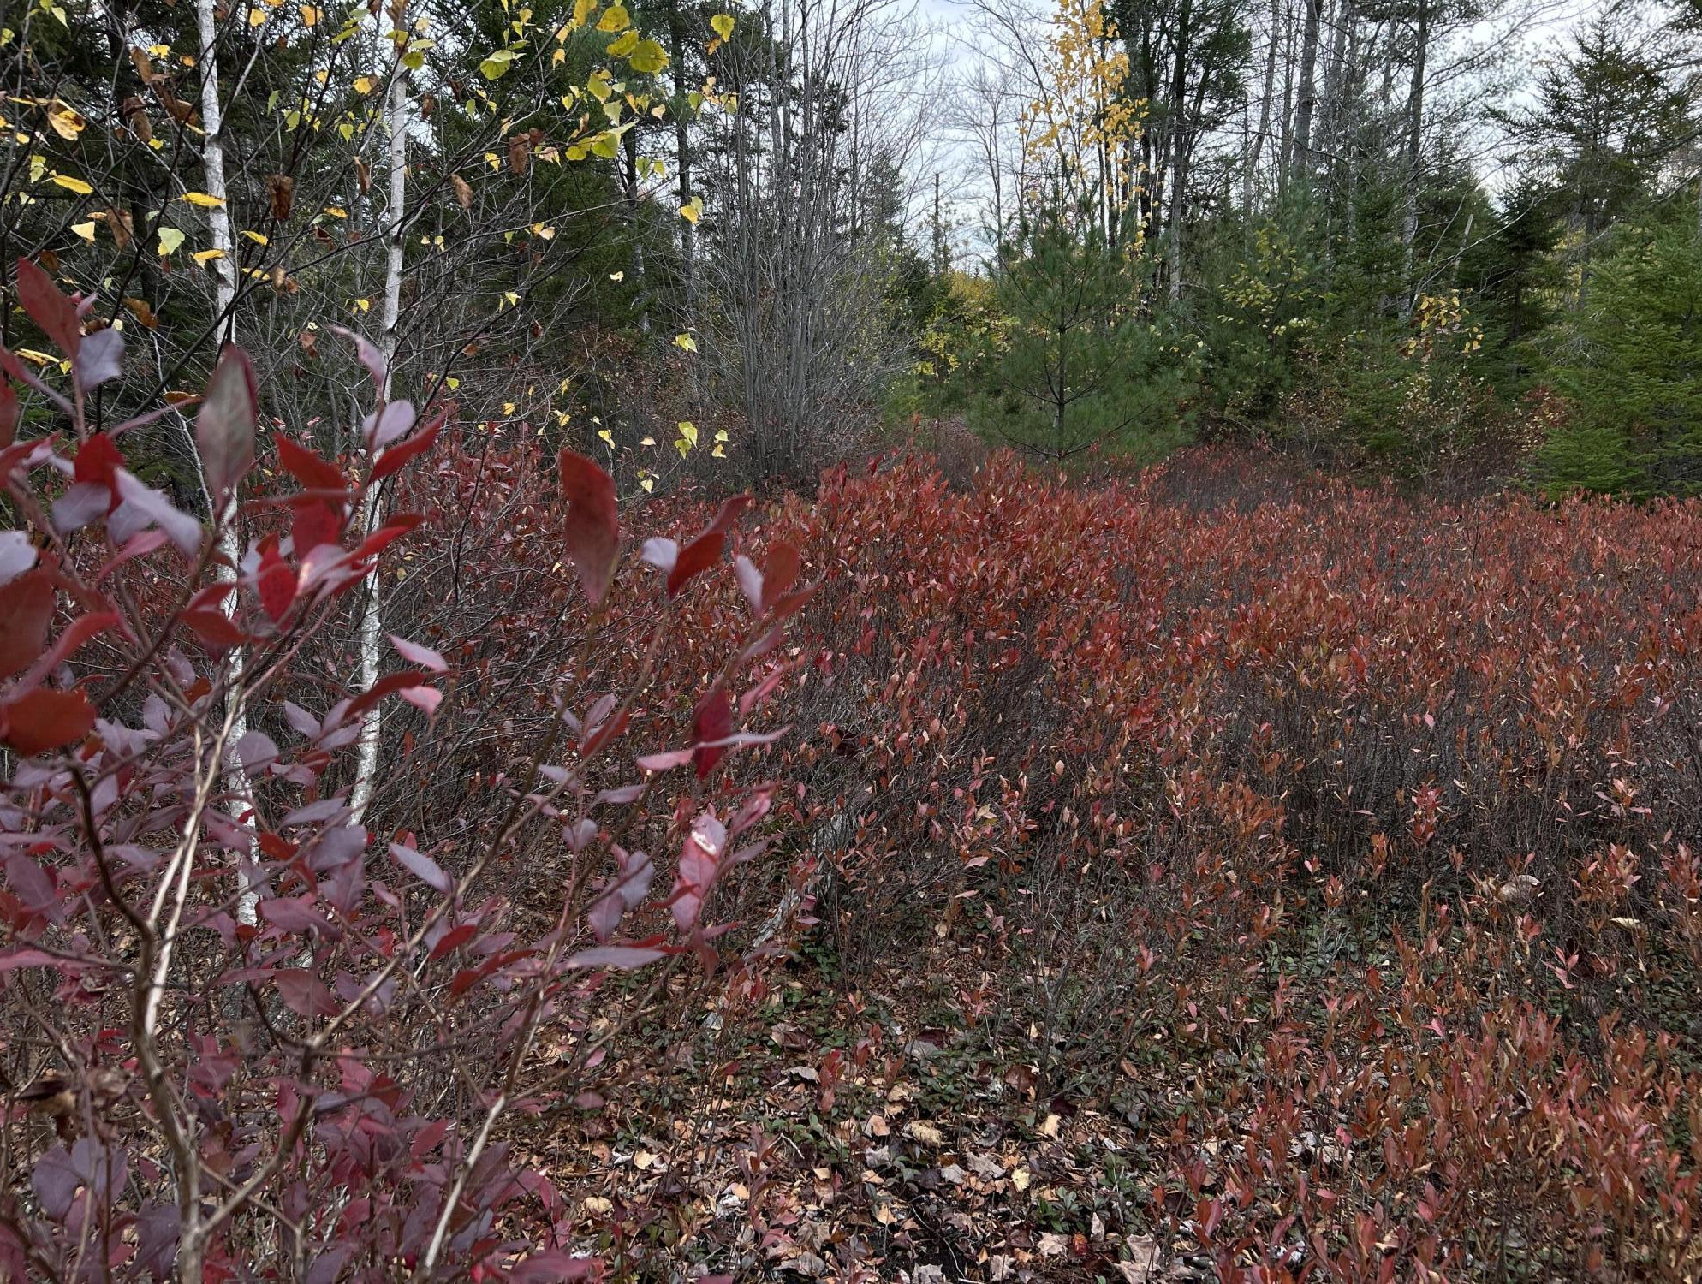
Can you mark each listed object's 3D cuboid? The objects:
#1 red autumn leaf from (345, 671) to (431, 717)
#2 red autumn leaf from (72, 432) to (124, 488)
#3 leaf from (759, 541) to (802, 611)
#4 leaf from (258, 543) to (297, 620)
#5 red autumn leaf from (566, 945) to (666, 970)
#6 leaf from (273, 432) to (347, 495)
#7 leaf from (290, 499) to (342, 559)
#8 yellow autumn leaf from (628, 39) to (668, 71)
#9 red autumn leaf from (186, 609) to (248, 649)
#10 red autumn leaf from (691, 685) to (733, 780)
[{"bbox_3d":[-0.316,0.035,0.880,0.057,0.033,0.025,-2,7,-20],"label":"red autumn leaf"},{"bbox_3d":[-0.422,-0.102,0.720,0.029,0.031,0.022,-4,8,-30],"label":"red autumn leaf"},{"bbox_3d":[-0.040,-0.038,0.740,0.025,0.040,0.018,0,7,-3],"label":"leaf"},{"bbox_3d":[-0.348,-0.036,0.780,0.024,0.048,0.018,-3,7,-24],"label":"leaf"},{"bbox_3d":[-0.161,0.216,0.880,0.069,0.017,0.025,-1,7,-10],"label":"red autumn leaf"},{"bbox_3d":[-0.332,-0.110,0.790,0.044,0.038,0.022,-3,7,-23],"label":"leaf"},{"bbox_3d":[-0.329,-0.068,0.790,0.032,0.039,0.022,-3,7,-23],"label":"leaf"},{"bbox_3d":[-0.284,-0.822,1.800,0.056,0.047,0.025,-1,7,-9],"label":"yellow autumn leaf"},{"bbox_3d":[-0.395,-0.008,0.800,0.039,0.024,0.022,-3,8,-26],"label":"red autumn leaf"},{"bbox_3d":[-0.083,0.054,0.770,0.025,0.057,0.020,-1,7,-6],"label":"red autumn leaf"}]

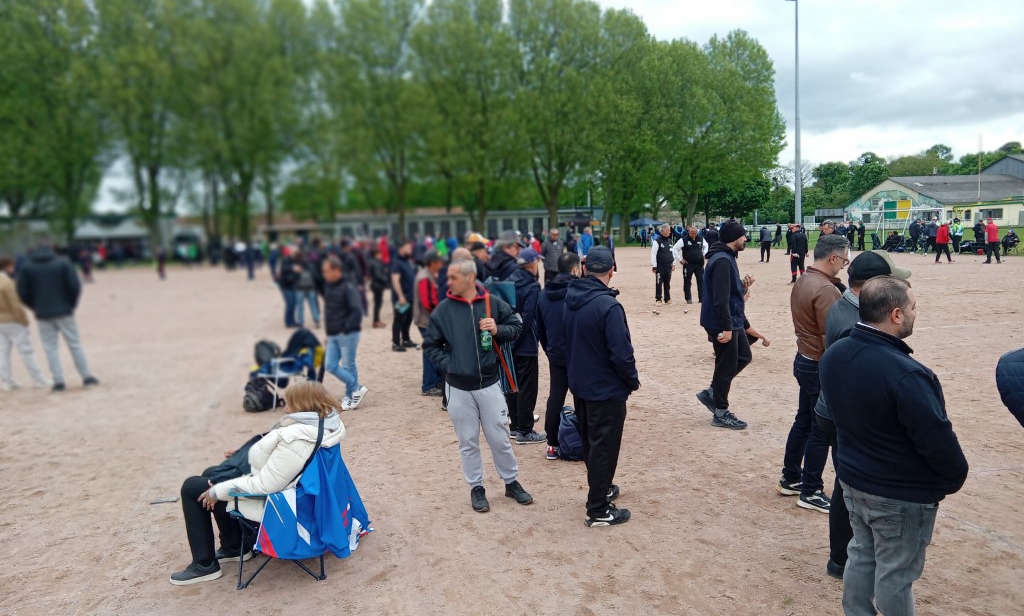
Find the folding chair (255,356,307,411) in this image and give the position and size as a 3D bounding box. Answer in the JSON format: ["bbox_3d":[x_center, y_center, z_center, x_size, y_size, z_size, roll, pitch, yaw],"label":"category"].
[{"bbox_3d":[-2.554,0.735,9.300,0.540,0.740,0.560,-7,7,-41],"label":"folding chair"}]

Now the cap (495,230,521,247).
[{"bbox_3d":[-0.024,-0.659,7.850,0.270,0.145,0.185,-4,6,-19],"label":"cap"}]

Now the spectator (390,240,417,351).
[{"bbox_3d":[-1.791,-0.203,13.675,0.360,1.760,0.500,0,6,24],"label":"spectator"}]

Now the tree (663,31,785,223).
[{"bbox_3d":[22.719,-18.263,88.974,11.800,22.296,11.500,-2,5,0],"label":"tree"}]

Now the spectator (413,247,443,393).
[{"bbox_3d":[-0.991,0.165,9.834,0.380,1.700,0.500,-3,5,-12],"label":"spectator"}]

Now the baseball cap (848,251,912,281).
[{"bbox_3d":[1.822,-0.210,4.100,0.270,0.140,0.185,-1,5,5],"label":"baseball cap"}]

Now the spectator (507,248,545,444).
[{"bbox_3d":[0.072,0.335,7.272,0.420,1.690,0.500,-4,6,-20],"label":"spectator"}]

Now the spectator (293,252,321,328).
[{"bbox_3d":[-4.257,-0.381,17.126,0.400,1.600,0.500,1,6,30],"label":"spectator"}]

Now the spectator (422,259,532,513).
[{"bbox_3d":[-0.220,0.498,5.581,0.680,1.700,0.450,-4,6,-17],"label":"spectator"}]

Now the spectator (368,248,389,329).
[{"bbox_3d":[-2.787,-0.423,17.292,0.360,1.650,0.470,0,5,18],"label":"spectator"}]

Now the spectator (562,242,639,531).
[{"bbox_3d":[0.579,0.477,5.362,0.370,1.740,0.500,-7,7,-43],"label":"spectator"}]

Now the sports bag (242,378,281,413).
[{"bbox_3d":[-2.763,0.945,9.100,0.280,0.400,0.340,-6,6,-36],"label":"sports bag"}]

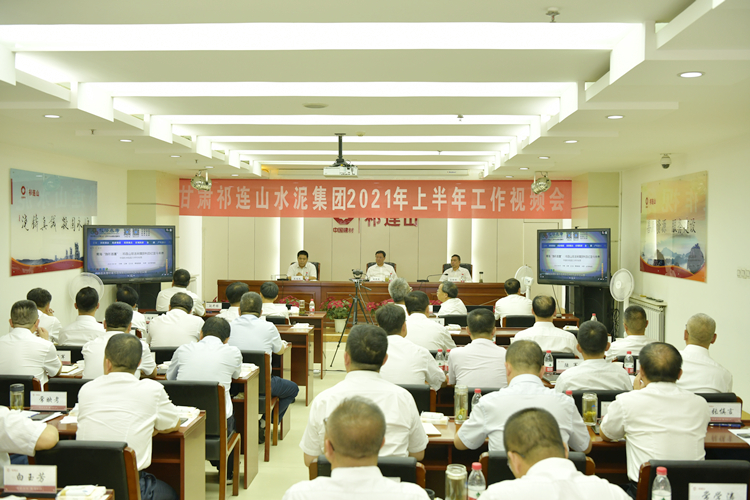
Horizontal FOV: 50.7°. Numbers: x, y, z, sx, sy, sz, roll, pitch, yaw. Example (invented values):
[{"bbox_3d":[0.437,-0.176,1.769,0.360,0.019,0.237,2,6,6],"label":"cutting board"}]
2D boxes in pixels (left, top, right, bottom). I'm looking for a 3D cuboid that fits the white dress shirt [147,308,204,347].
[{"bbox_3d":[-1.600,0.754,6.380,0.500,0.600,0.400,0,1,4],"label":"white dress shirt"}]

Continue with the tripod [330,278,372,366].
[{"bbox_3d":[-0.240,0.949,10.250,0.620,1.160,0.580,0,1,2],"label":"tripod"}]

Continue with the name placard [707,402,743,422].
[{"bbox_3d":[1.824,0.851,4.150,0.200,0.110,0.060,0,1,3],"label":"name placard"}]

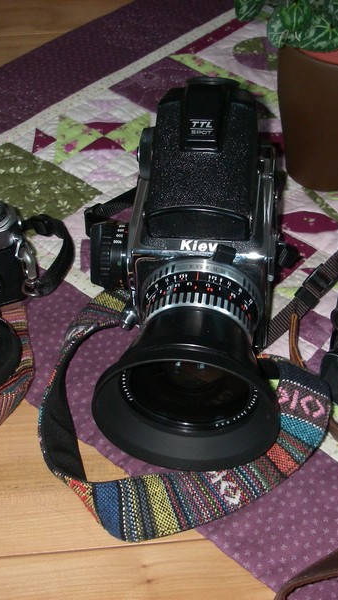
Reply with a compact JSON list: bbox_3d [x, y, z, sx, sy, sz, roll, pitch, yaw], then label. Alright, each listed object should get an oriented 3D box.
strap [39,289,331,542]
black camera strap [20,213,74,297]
[{"bbox_3d":[0.013,0.064,0.588,0.196,0.036,0.195,3,45,5],"label":"strap"},{"bbox_3d":[-0.096,-0.038,0.688,0.040,0.040,0.066,-18,47,-16],"label":"black camera strap"}]

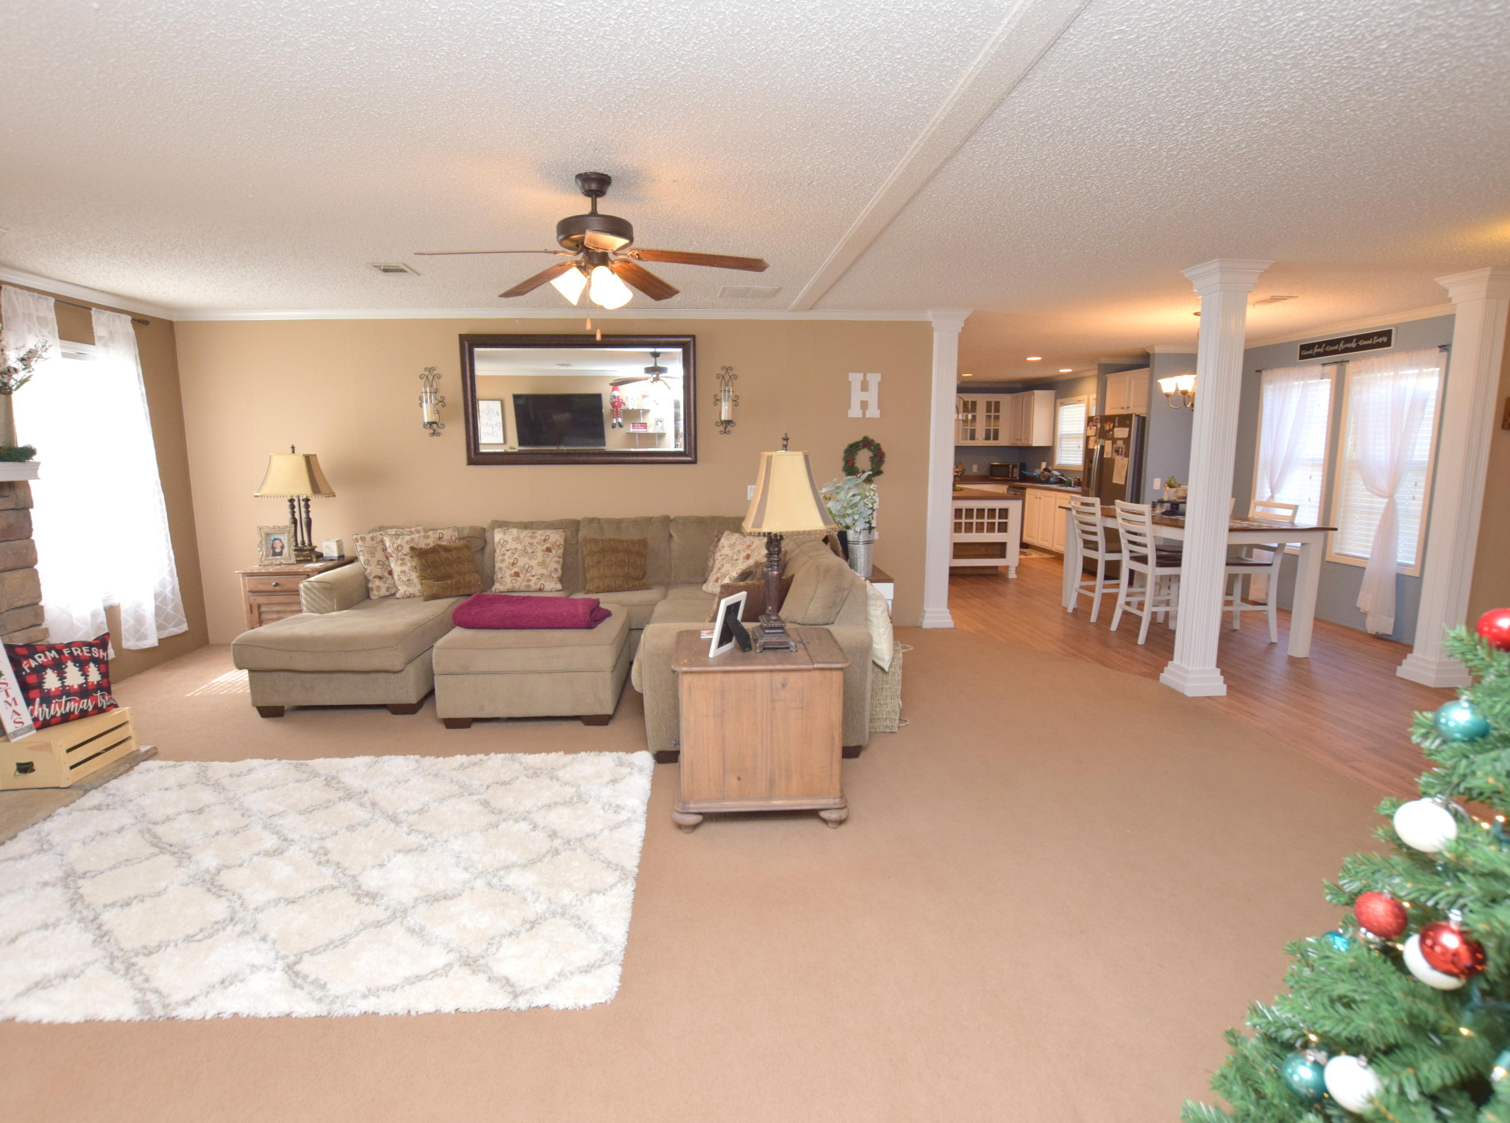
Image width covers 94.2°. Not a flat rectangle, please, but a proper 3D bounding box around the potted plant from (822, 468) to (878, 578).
[{"bbox_3d":[0.634,-0.250,4.718,0.397,0.708,0.350,-1,9,-5],"label":"potted plant"}]

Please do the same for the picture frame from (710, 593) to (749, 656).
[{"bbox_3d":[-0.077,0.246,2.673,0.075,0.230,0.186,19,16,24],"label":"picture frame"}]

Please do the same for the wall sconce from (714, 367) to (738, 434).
[{"bbox_3d":[-0.206,-1.199,5.195,0.175,0.520,0.120,-1,9,-5],"label":"wall sconce"}]

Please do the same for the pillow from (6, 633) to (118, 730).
[{"bbox_3d":[-3.079,0.526,3.128,0.140,0.390,0.410,-6,6,23],"label":"pillow"}]

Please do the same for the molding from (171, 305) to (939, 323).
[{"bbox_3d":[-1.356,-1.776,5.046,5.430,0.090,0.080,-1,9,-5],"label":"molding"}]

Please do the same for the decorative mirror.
[{"bbox_3d":[-1.277,-1.182,5.128,1.690,0.935,0.060,-1,9,-5],"label":"decorative mirror"}]

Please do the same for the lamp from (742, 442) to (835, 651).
[{"bbox_3d":[0.119,-0.070,2.736,0.350,0.810,0.390,-1,8,-5],"label":"lamp"}]

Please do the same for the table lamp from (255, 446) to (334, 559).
[{"bbox_3d":[-3.120,-0.399,4.727,0.480,0.790,0.390,-1,9,-5],"label":"table lamp"}]

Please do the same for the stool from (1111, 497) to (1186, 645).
[{"bbox_3d":[3.068,0.065,5.280,0.570,1.035,0.450,-1,9,-5],"label":"stool"}]

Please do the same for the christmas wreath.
[{"bbox_3d":[0.838,-0.789,5.404,0.340,0.350,0.075,-1,9,-5],"label":"christmas wreath"}]

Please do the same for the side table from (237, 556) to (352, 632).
[{"bbox_3d":[-3.287,0.353,5.158,0.600,0.660,0.620,-1,8,-5],"label":"side table"}]

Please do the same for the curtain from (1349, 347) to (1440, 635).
[{"bbox_3d":[4.675,-0.505,5.280,0.110,2.140,0.730,-1,9,-5],"label":"curtain"}]

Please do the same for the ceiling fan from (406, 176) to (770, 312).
[{"bbox_3d":[-0.596,-1.186,2.619,1.280,0.500,1.250,-1,9,-5],"label":"ceiling fan"}]

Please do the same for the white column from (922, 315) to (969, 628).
[{"bbox_3d":[1.462,-0.684,5.553,0.360,2.445,0.300,-1,9,-5],"label":"white column"}]

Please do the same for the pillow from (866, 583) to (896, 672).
[{"bbox_3d":[0.582,0.304,3.663,0.150,0.440,0.430,-12,10,-12],"label":"pillow"}]

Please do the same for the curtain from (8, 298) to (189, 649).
[{"bbox_3d":[-3.867,-0.443,4.183,0.120,2.100,1.070,-1,9,-5],"label":"curtain"}]

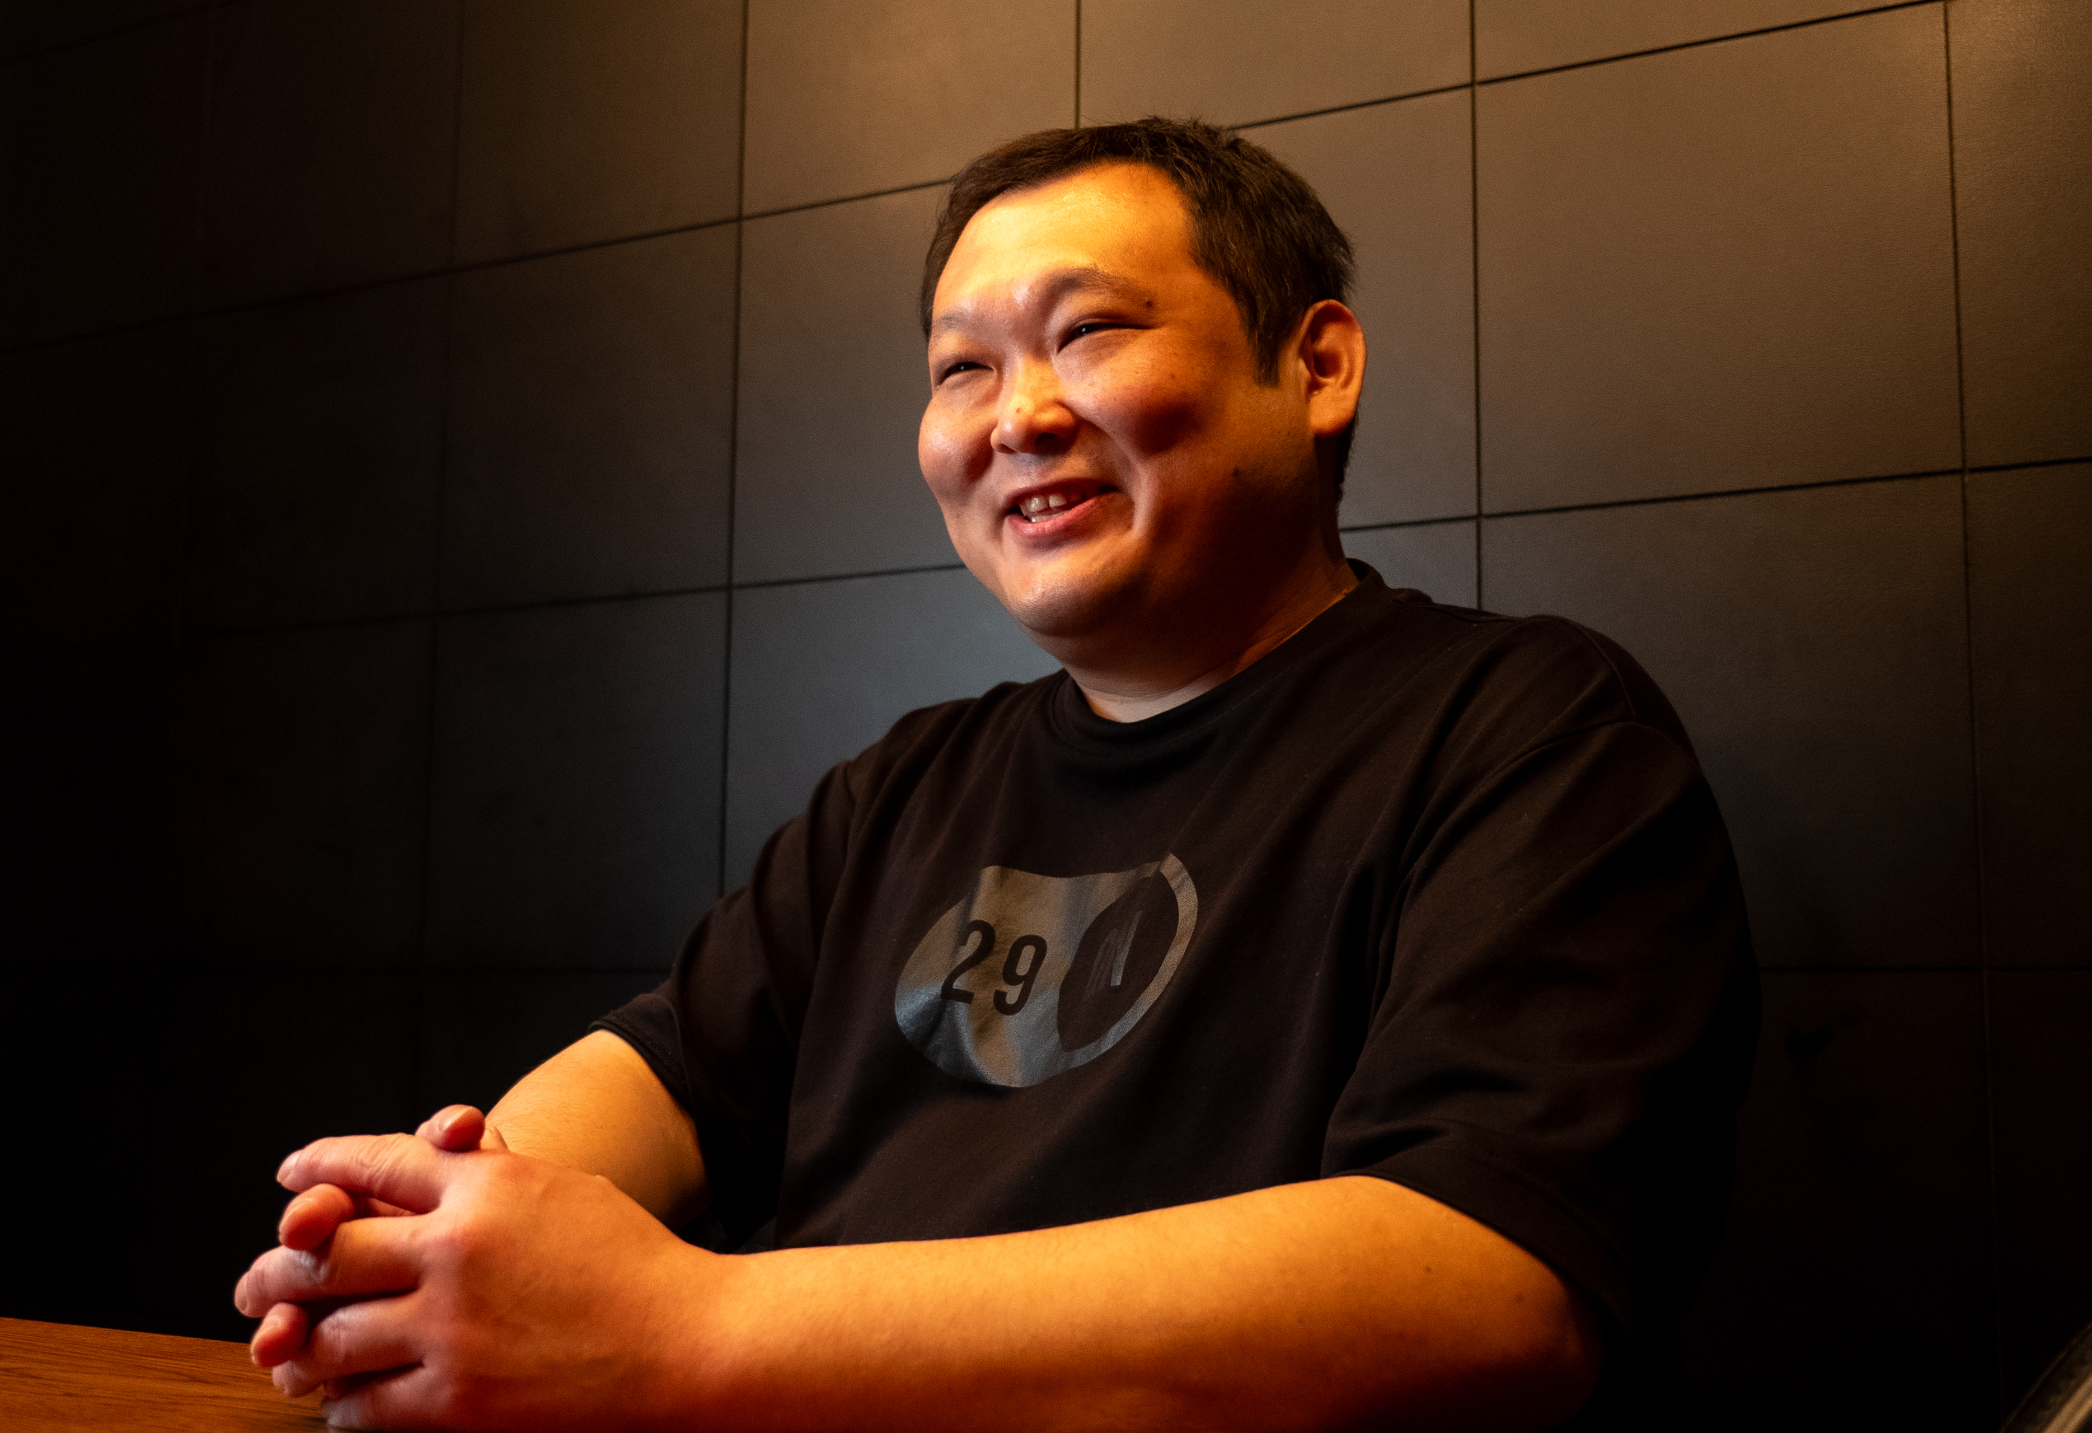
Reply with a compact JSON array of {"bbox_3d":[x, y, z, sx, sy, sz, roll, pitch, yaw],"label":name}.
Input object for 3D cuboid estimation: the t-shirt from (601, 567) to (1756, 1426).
[{"bbox_3d":[0.078,0.195,1.150,0.540,0.560,0.360,-4,-8,37],"label":"t-shirt"}]

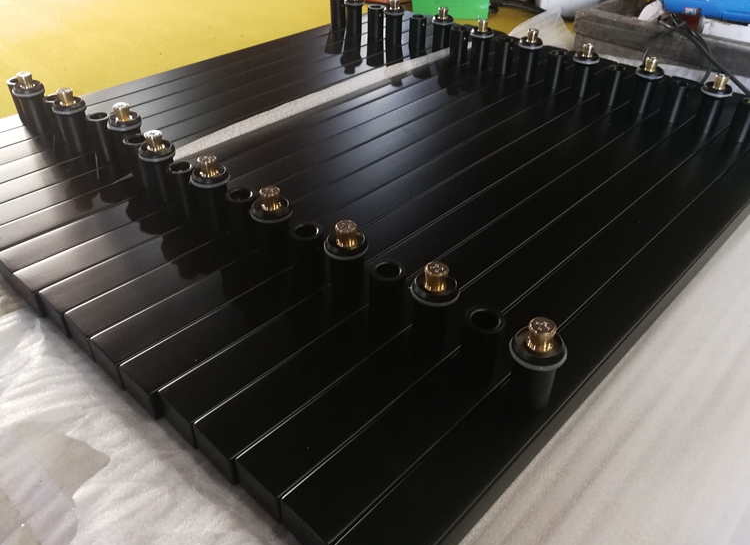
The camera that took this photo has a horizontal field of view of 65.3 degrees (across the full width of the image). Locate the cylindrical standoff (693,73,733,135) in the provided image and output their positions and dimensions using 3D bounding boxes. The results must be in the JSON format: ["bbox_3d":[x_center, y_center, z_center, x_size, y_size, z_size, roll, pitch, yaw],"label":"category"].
[{"bbox_3d":[0.394,-0.199,0.684,0.035,0.063,0.035,0,38,0],"label":"cylindrical standoff"}]

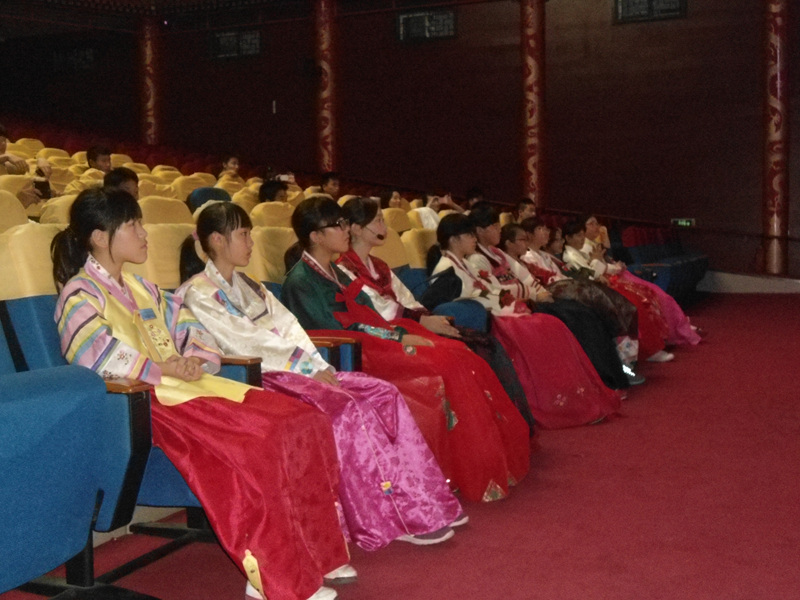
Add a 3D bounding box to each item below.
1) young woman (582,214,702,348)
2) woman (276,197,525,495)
[{"bbox_3d":[2.129,-0.149,9.271,0.980,1.180,0.540,1,4,22],"label":"young woman"},{"bbox_3d":[-0.021,0.162,4.228,0.960,1.180,0.580,2,4,24],"label":"woman"}]

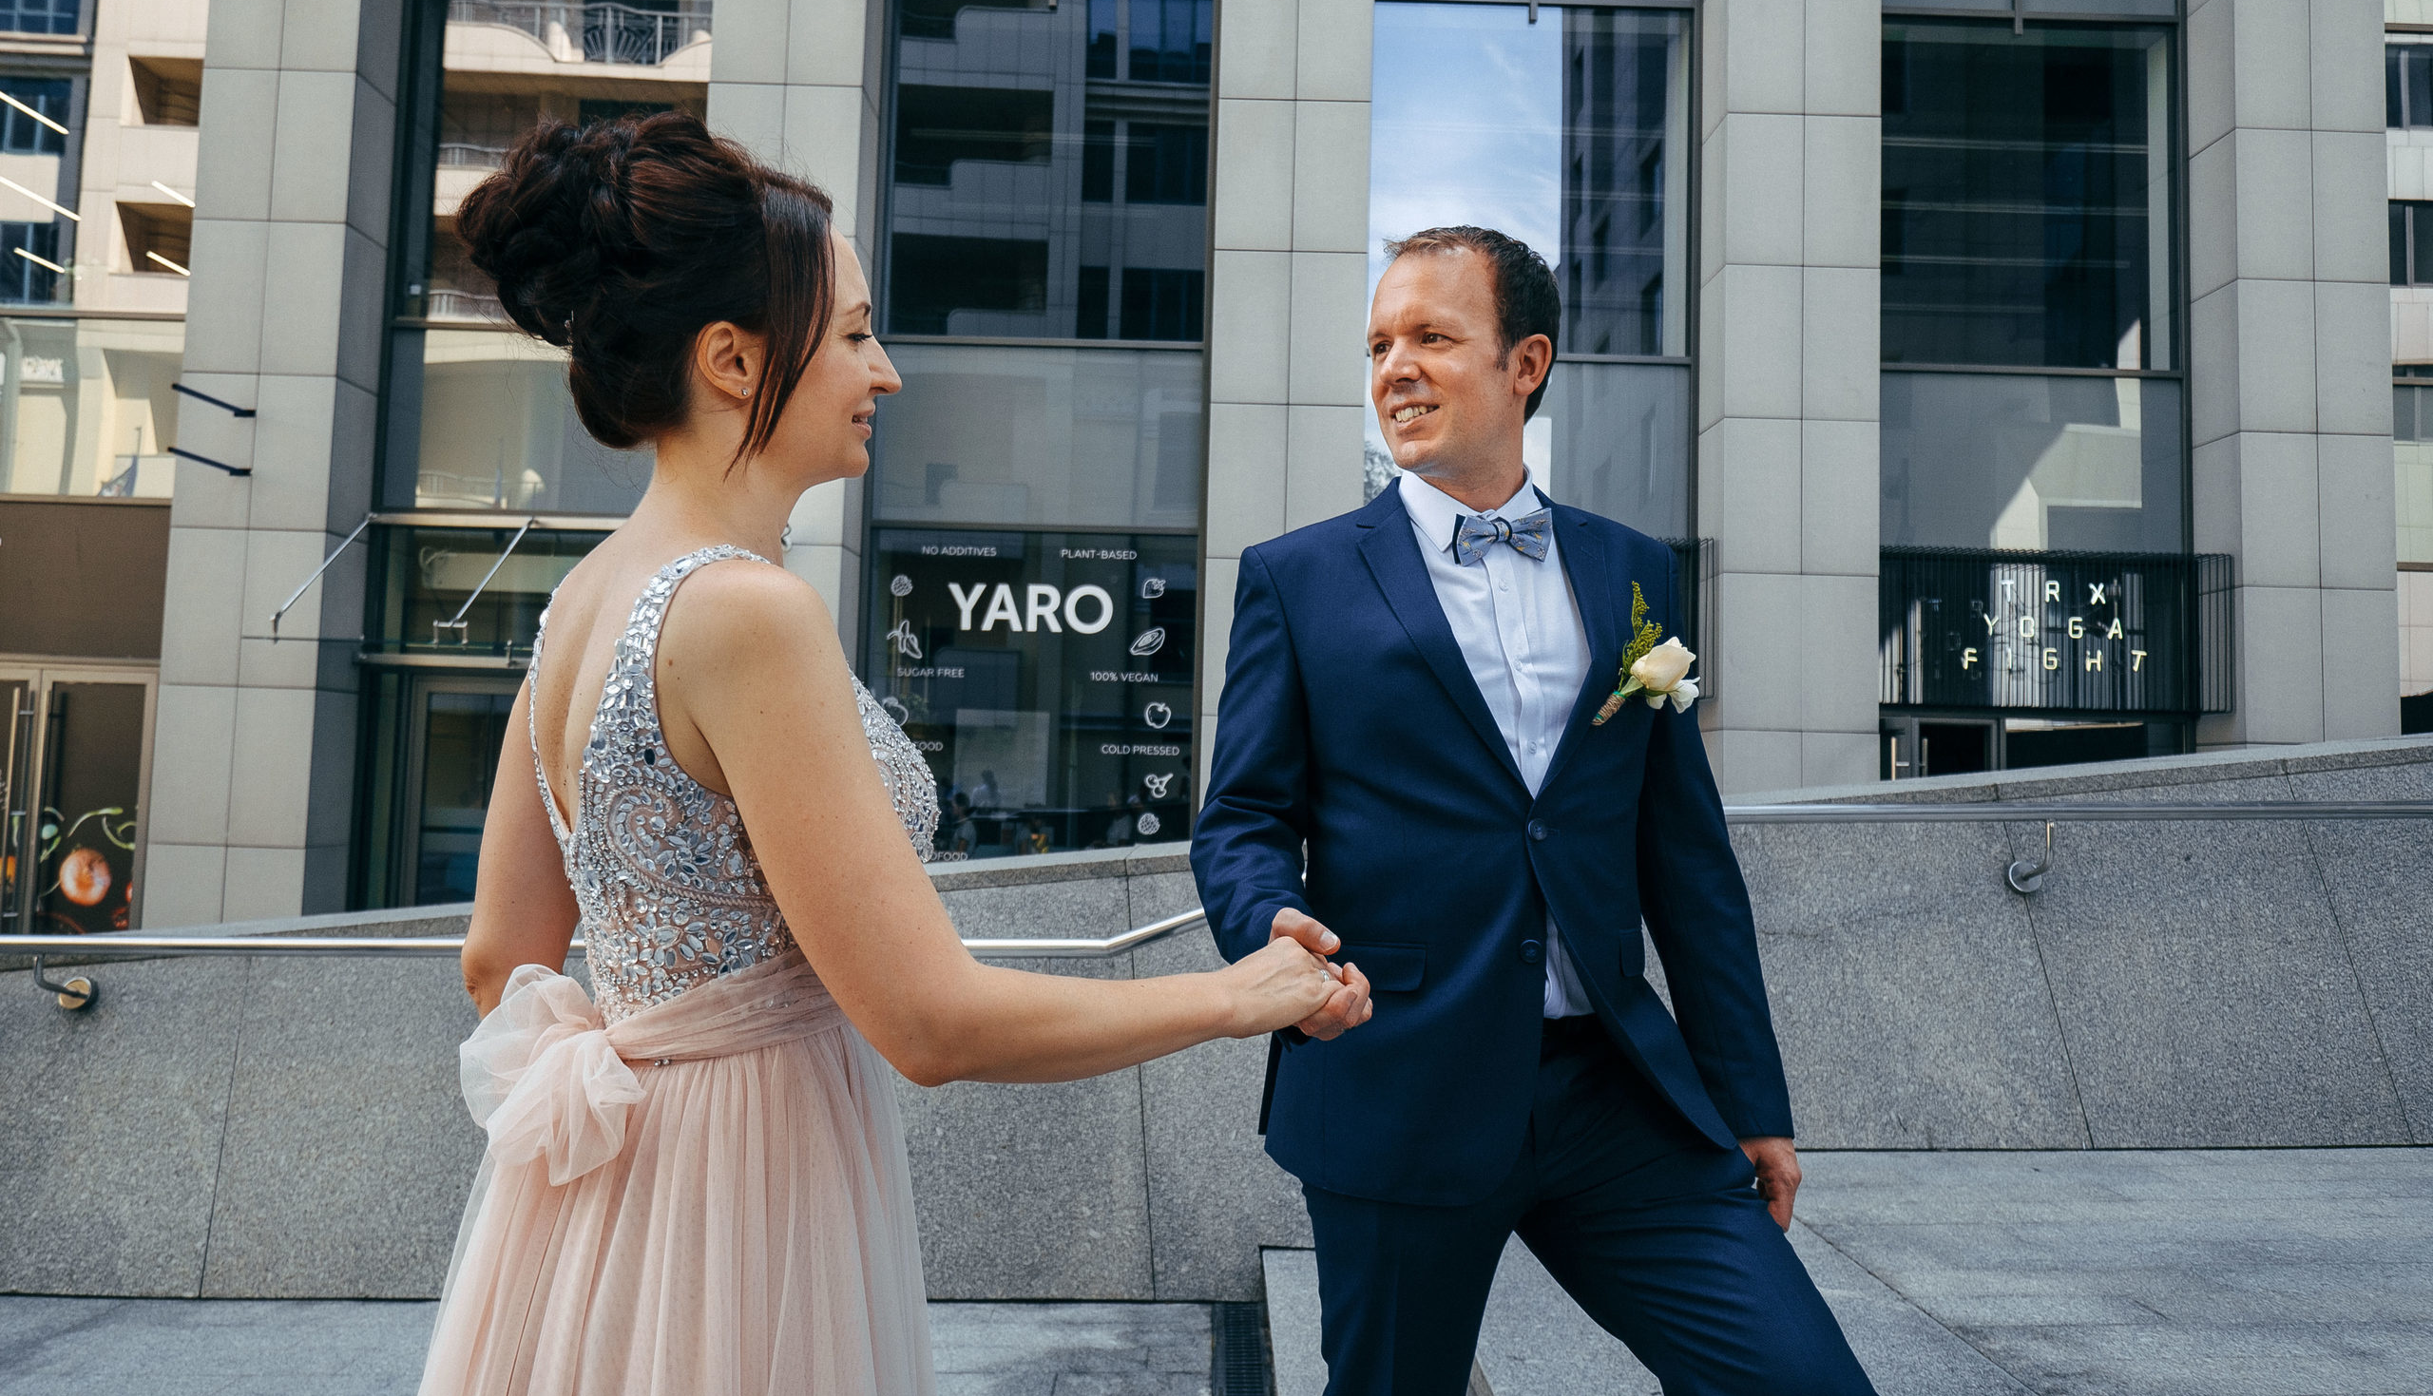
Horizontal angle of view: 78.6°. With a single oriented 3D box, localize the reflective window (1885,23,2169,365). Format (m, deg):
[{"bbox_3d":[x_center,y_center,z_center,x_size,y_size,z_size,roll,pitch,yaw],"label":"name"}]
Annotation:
[{"bbox_3d":[6.538,-4.139,12.152,2.607,2.900,0.100,2,-3,0],"label":"reflective window"}]

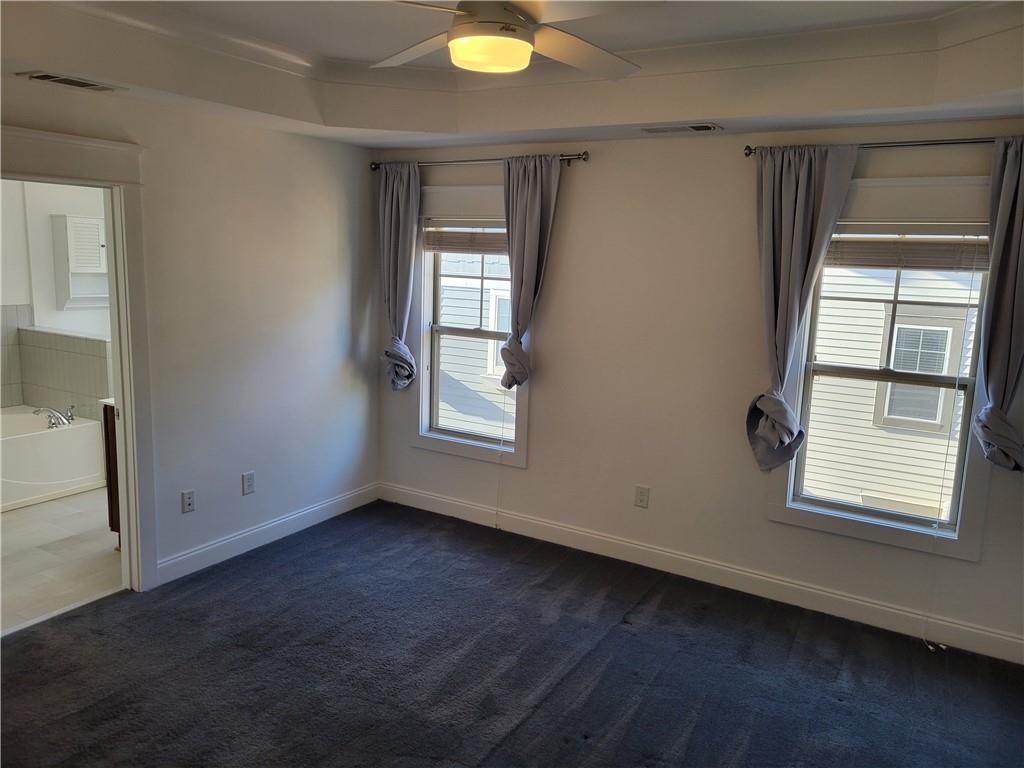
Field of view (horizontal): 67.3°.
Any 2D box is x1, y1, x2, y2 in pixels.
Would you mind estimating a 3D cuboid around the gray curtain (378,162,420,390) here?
[{"bbox_3d":[-0.741,-0.693,5.021,0.345,1.470,0.150,8,12,31],"label":"gray curtain"}]

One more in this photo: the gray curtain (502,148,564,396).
[{"bbox_3d":[0.098,-0.631,4.500,0.380,1.360,0.150,8,12,31],"label":"gray curtain"}]

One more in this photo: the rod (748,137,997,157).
[{"bbox_3d":[1.744,-1.055,3.401,1.430,0.050,0.070,8,12,31],"label":"rod"}]

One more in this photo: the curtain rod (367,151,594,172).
[{"bbox_3d":[-0.252,-1.332,4.620,1.570,0.050,0.070,8,12,31],"label":"curtain rod"}]

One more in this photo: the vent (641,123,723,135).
[{"bbox_3d":[0.836,-1.275,3.845,0.380,0.020,0.170,8,12,31],"label":"vent"}]

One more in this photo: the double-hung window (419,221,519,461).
[{"bbox_3d":[-0.247,-0.326,4.966,0.765,1.445,0.140,8,12,31],"label":"double-hung window"}]

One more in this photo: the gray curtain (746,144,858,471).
[{"bbox_3d":[1.358,-0.348,3.749,0.460,1.570,0.170,8,12,31],"label":"gray curtain"}]

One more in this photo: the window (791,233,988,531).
[{"bbox_3d":[1.806,-0.028,3.720,0.775,1.405,0.130,8,12,31],"label":"window"}]

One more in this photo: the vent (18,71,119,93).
[{"bbox_3d":[-1.754,-1.213,3.094,0.160,0.020,0.370,8,12,31],"label":"vent"}]

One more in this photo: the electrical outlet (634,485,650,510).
[{"bbox_3d":[0.742,0.649,4.407,0.080,0.120,0.012,8,12,31],"label":"electrical outlet"}]

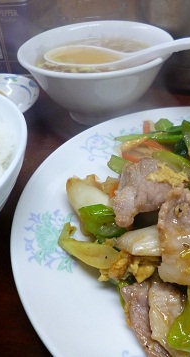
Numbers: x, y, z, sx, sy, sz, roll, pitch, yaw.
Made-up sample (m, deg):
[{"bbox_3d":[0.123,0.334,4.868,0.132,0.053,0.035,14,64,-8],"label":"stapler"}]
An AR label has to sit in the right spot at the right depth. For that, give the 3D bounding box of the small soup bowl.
[{"bbox_3d":[0.002,-0.085,0.285,0.124,0.059,0.124,-2,42,2],"label":"small soup bowl"}]

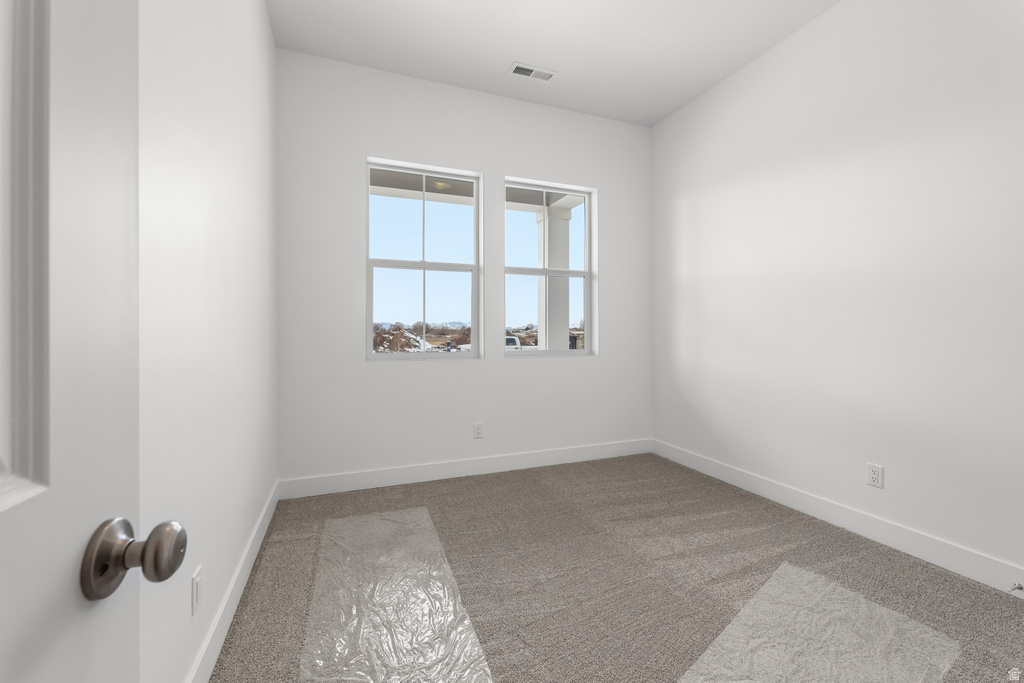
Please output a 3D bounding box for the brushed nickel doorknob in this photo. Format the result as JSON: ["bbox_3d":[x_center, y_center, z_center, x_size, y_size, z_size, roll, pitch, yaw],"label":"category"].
[{"bbox_3d":[-0.348,0.201,0.377,0.059,0.067,0.067,0,1,-18],"label":"brushed nickel doorknob"}]

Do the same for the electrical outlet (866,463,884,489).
[{"bbox_3d":[1.947,0.721,2.135,0.008,0.122,0.078,0,1,-22],"label":"electrical outlet"}]

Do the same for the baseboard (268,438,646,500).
[{"bbox_3d":[-0.135,0.983,3.175,3.040,0.131,0.016,0,1,-20],"label":"baseboard"}]

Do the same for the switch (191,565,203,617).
[{"bbox_3d":[-0.954,0.755,1.205,0.008,0.122,0.078,0,1,-23],"label":"switch"}]

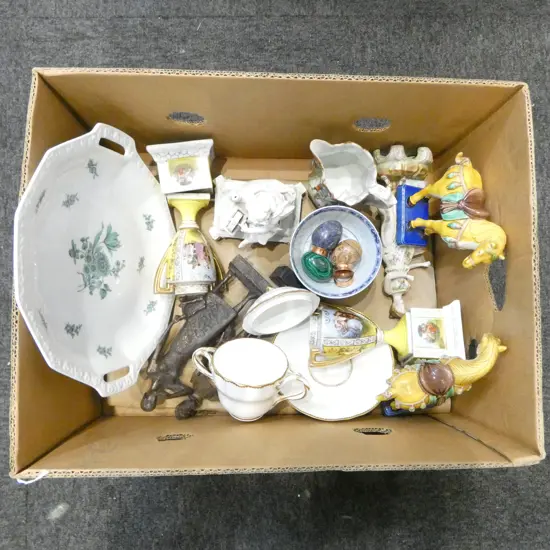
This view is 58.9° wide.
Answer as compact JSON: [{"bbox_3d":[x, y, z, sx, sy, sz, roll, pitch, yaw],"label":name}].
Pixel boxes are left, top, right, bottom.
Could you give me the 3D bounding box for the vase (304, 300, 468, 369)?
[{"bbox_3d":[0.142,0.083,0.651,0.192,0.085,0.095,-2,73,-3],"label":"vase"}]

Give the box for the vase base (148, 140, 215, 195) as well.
[{"bbox_3d":[-0.119,-0.138,0.660,0.085,0.085,0.063,-8,91,-3],"label":"vase base"}]

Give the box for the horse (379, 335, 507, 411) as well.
[{"bbox_3d":[0.204,0.129,0.620,0.130,0.148,0.060,-9,69,-6],"label":"horse"}]

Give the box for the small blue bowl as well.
[{"bbox_3d":[0.081,-0.029,0.670,0.121,0.057,0.121,0,85,-3],"label":"small blue bowl"}]

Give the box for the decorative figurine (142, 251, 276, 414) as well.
[{"bbox_3d":[-0.089,0.084,0.643,0.107,0.075,0.215,38,84,1],"label":"decorative figurine"}]

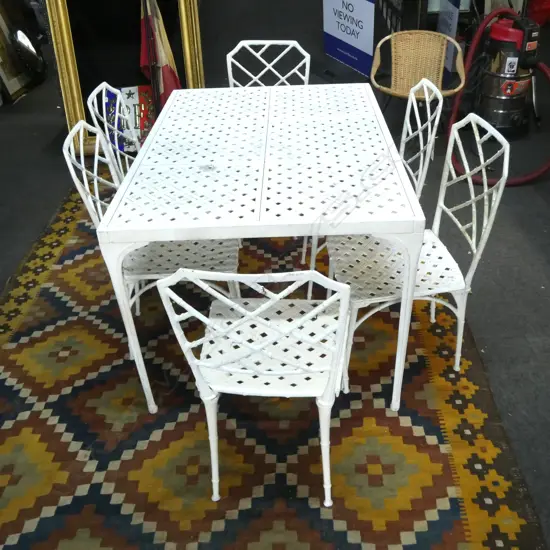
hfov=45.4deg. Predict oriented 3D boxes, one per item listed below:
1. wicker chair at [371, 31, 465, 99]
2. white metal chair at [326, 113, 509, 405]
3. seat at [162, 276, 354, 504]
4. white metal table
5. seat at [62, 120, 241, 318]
[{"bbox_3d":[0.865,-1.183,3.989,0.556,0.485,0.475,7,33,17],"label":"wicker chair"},{"bbox_3d":[0.451,-0.079,2.287,0.547,0.864,0.457,-6,31,-5],"label":"white metal chair"},{"bbox_3d":[-0.012,0.207,1.857,0.457,0.864,0.552,1,32,6],"label":"seat"},{"bbox_3d":[-0.012,-0.188,2.625,0.907,0.737,1.401,-2,31,2],"label":"white metal table"},{"bbox_3d":[-0.401,-0.133,2.447,0.547,0.864,0.457,-4,31,-2],"label":"seat"}]

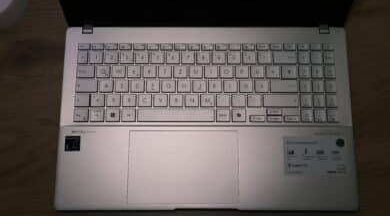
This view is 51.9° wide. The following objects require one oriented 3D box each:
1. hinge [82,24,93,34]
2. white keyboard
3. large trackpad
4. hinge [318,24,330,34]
[{"bbox_3d":[-0.136,-0.100,0.509,0.013,0.008,0.011,0,79,0],"label":"hinge"},{"bbox_3d":[0.014,-0.032,0.496,0.322,0.005,0.100,0,79,0],"label":"white keyboard"},{"bbox_3d":[-0.014,0.070,0.476,0.131,0.003,0.086,0,79,0],"label":"large trackpad"},{"bbox_3d":[0.164,-0.100,0.507,0.013,0.008,0.011,0,79,0],"label":"hinge"}]

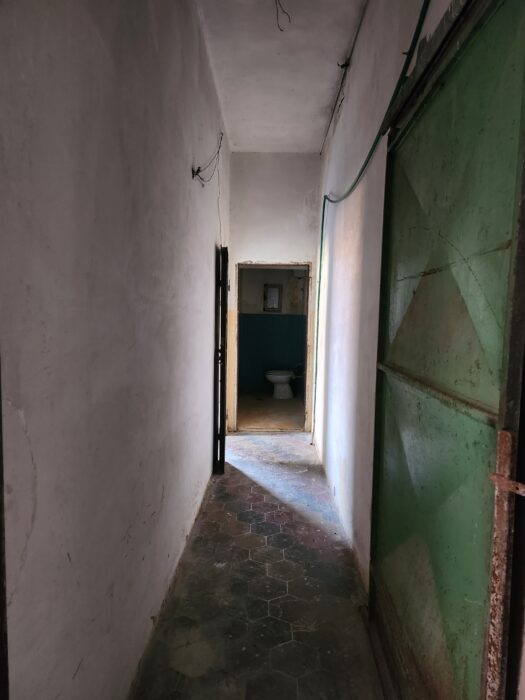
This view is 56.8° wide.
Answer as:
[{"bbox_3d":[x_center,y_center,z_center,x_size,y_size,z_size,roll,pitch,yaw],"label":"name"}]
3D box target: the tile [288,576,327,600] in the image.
[{"bbox_3d":[0.231,1.254,2.537,0.198,0.015,0.229,1,5,-1],"label":"tile"}]

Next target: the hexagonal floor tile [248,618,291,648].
[{"bbox_3d":[0.034,1.279,2.190,0.198,0.015,0.229,1,5,-1],"label":"hexagonal floor tile"}]

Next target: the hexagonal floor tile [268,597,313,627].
[{"bbox_3d":[0.132,1.267,2.364,0.198,0.015,0.229,1,5,-1],"label":"hexagonal floor tile"}]

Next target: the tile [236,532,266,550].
[{"bbox_3d":[-0.074,1.207,3.052,0.198,0.015,0.229,1,5,-1],"label":"tile"}]

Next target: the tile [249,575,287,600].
[{"bbox_3d":[0.031,1.251,2.535,0.198,0.015,0.229,1,5,-1],"label":"tile"}]

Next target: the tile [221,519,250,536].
[{"bbox_3d":[-0.176,1.191,3.224,0.198,0.015,0.229,1,5,-1],"label":"tile"}]

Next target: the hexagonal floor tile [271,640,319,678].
[{"bbox_3d":[0.135,1.295,2.018,0.198,0.015,0.229,1,5,-1],"label":"hexagonal floor tile"}]

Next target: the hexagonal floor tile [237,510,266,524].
[{"bbox_3d":[-0.077,1.178,3.397,0.198,0.015,0.229,1,5,-1],"label":"hexagonal floor tile"}]

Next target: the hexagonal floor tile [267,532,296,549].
[{"bbox_3d":[0.126,1.210,3.054,0.198,0.015,0.229,1,5,-1],"label":"hexagonal floor tile"}]

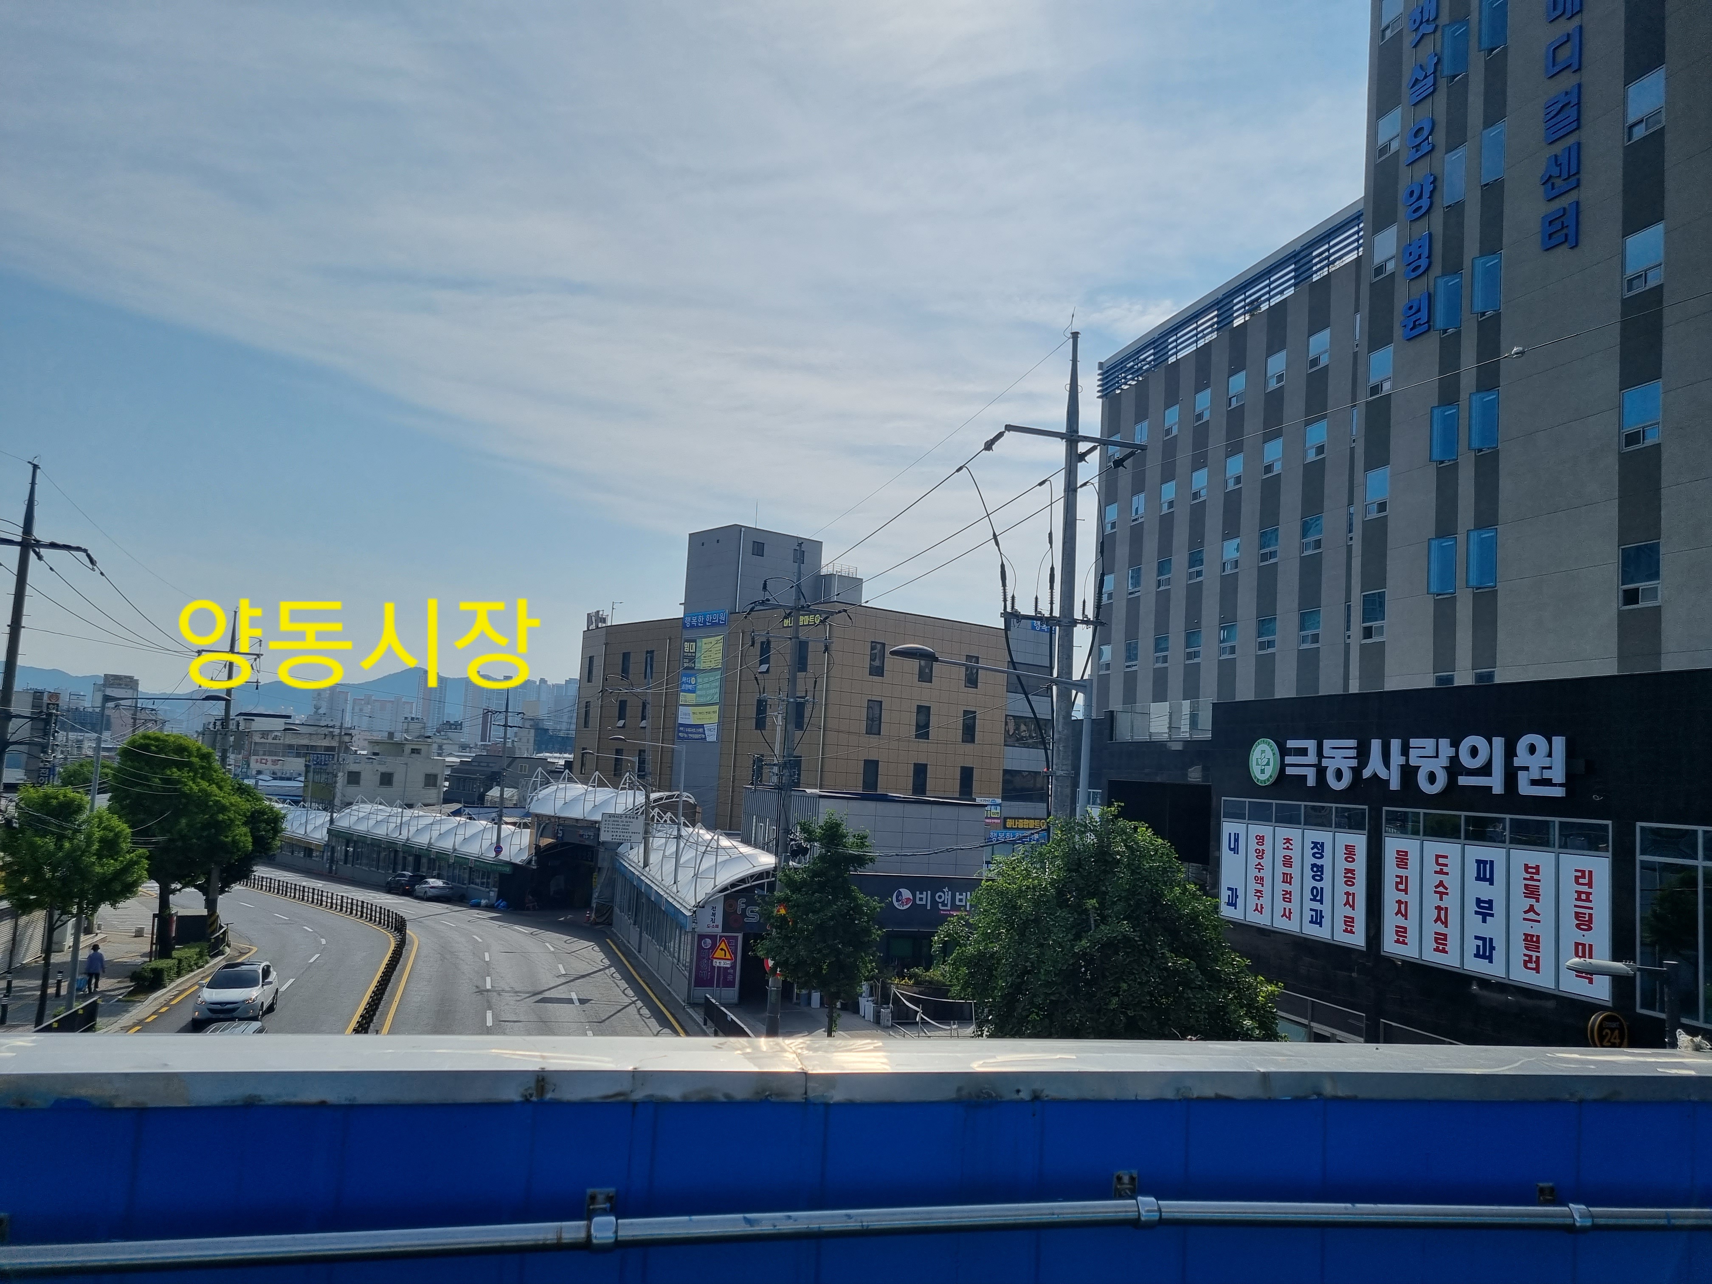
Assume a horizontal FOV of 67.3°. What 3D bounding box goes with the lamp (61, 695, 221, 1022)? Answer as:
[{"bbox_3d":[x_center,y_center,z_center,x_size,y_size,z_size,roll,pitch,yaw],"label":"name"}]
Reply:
[{"bbox_3d":[-20.190,6.309,36.773,3.300,9.300,0.350,5,-6,-12],"label":"lamp"}]

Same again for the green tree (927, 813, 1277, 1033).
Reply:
[{"bbox_3d":[3.497,6.355,18.620,5.000,7.800,5.000,3,-6,0],"label":"green tree"}]

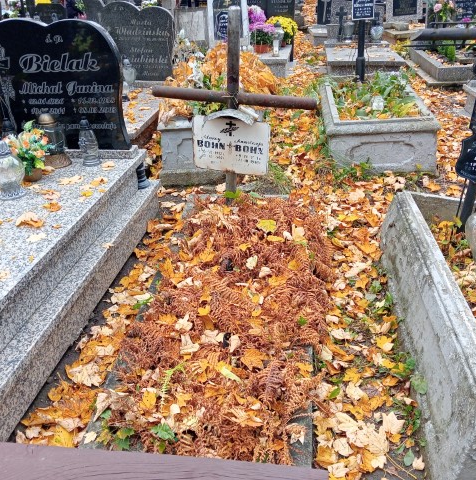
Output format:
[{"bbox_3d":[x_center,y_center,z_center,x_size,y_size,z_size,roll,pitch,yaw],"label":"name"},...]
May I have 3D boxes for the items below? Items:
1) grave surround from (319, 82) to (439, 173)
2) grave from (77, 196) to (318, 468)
[{"bbox_3d":[1.221,-1.080,4.820,0.876,0.393,1.651,1,28,5],"label":"grave surround"},{"bbox_3d":[-0.024,0.226,2.648,0.876,0.221,2.154,2,28,7],"label":"grave"}]

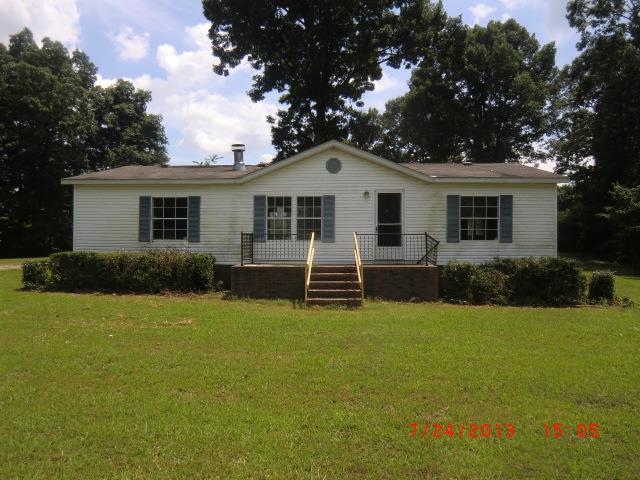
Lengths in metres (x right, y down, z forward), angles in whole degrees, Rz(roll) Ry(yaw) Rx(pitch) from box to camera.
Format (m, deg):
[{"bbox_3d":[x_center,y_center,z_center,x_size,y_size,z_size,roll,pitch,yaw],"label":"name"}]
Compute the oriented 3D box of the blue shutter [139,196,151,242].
[{"bbox_3d":[-5.430,-0.645,13.763,0.366,1.408,0.055,0,0,4],"label":"blue shutter"}]

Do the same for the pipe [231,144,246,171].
[{"bbox_3d":[-2.890,-2.910,15.766,0.483,0.943,0.483,0,0,4],"label":"pipe"}]

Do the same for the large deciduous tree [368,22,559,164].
[{"bbox_3d":[10.901,-7.612,33.986,14.200,18.721,13.000,0,0,4],"label":"large deciduous tree"}]

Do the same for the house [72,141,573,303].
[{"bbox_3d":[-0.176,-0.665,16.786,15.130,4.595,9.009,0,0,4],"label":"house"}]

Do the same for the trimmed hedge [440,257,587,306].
[{"bbox_3d":[5.179,1.098,12.090,3.797,1.218,1.300,0,0,4],"label":"trimmed hedge"}]

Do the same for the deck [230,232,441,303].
[{"bbox_3d":[0.390,0.721,12.143,5.502,1.795,2.350,0,0,4],"label":"deck"}]

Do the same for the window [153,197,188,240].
[{"bbox_3d":[-4.637,-0.646,13.713,1.163,1.378,0.110,0,0,4],"label":"window"}]

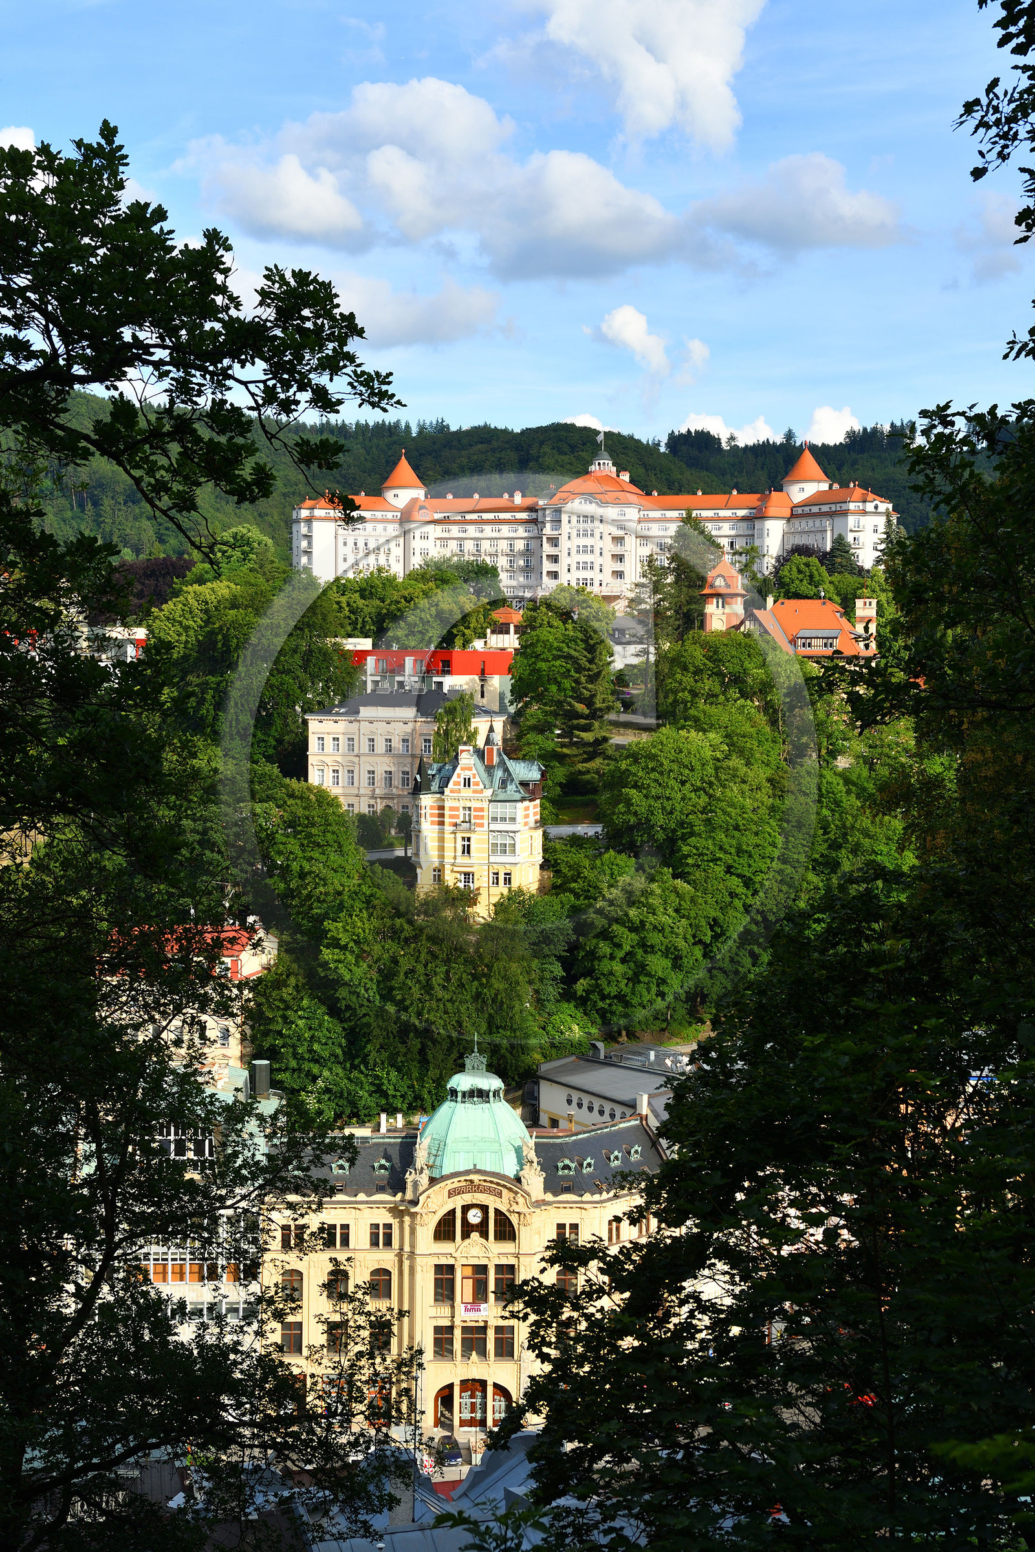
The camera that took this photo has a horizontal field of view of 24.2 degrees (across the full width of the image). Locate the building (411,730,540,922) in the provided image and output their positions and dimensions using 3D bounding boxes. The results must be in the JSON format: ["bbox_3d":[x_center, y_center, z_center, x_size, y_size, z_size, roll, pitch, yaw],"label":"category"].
[{"bbox_3d":[-4.900,5.130,300.940,16.200,23.630,15.000,0,5,0],"label":"building"}]

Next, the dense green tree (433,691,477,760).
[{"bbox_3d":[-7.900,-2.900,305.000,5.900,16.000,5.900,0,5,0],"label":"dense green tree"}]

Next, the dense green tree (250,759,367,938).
[{"bbox_3d":[-25.030,9.170,288.740,14.070,20.570,13.500,0,5,0],"label":"dense green tree"}]

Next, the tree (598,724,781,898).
[{"bbox_3d":[21.650,4.600,303.410,22.870,22.200,19.000,0,5,0],"label":"tree"}]

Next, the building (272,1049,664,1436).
[{"bbox_3d":[-4.470,39.080,212.440,34.500,32.010,17.000,0,5,0],"label":"building"}]

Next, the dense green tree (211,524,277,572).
[{"bbox_3d":[-56.700,-44.500,500.000,13.000,15.500,13.000,0,5,0],"label":"dense green tree"}]

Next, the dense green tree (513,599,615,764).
[{"bbox_3d":[6.490,-12.350,340.140,14.700,24.950,14.000,0,5,0],"label":"dense green tree"}]

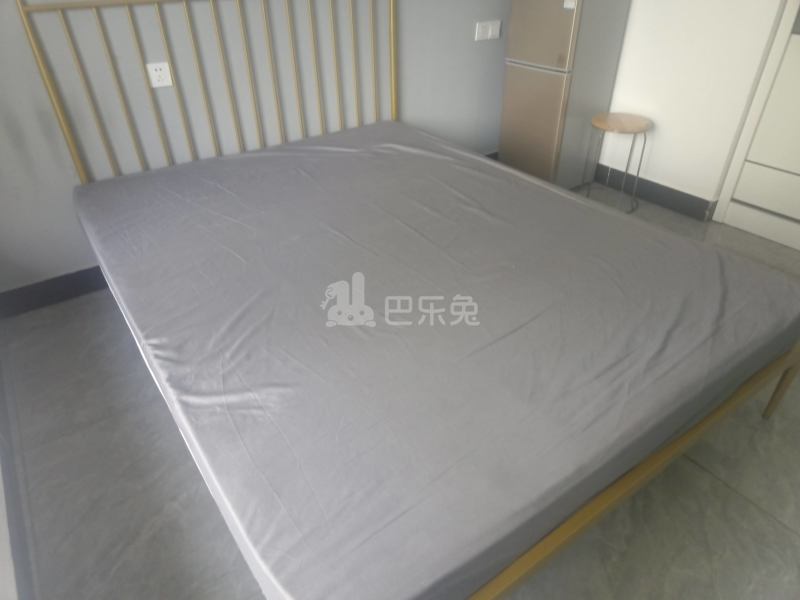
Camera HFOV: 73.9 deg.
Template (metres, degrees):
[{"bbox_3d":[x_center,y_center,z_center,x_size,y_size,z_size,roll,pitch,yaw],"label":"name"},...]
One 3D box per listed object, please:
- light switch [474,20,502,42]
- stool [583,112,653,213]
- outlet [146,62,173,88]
[{"bbox_3d":[0.484,-1.477,2.914,0.172,0.086,0.010,-23,40,-28],"label":"light switch"},{"bbox_3d":[1.138,-0.730,2.829,0.305,0.438,0.305,-23,40,-28],"label":"stool"},{"bbox_3d":[-0.938,-0.878,2.078,0.086,0.086,0.010,-23,40,-28],"label":"outlet"}]

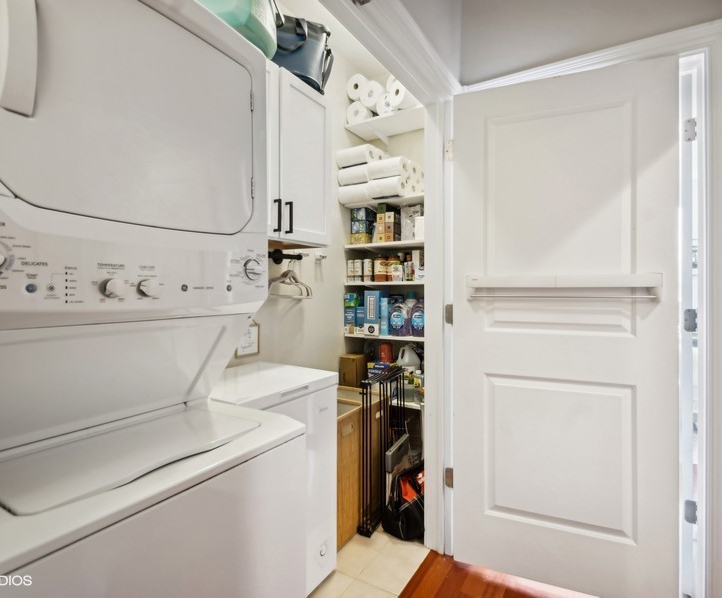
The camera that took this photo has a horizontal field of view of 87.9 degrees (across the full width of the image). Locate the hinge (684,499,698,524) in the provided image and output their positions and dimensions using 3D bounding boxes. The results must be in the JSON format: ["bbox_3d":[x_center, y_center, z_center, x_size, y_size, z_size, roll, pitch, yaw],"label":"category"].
[{"bbox_3d":[1.272,0.821,1.445,0.045,0.090,0.014,0,0,27],"label":"hinge"}]

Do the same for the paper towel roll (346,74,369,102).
[{"bbox_3d":[0.042,-1.458,2.692,0.154,0.154,0.274,0,0,32],"label":"paper towel roll"}]

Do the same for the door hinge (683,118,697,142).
[{"bbox_3d":[1.272,-0.649,1.445,0.045,0.090,0.014,0,0,27],"label":"door hinge"}]

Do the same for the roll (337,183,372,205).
[{"bbox_3d":[-0.019,-0.722,2.598,0.250,0.128,0.128,0,0,32],"label":"roll"}]

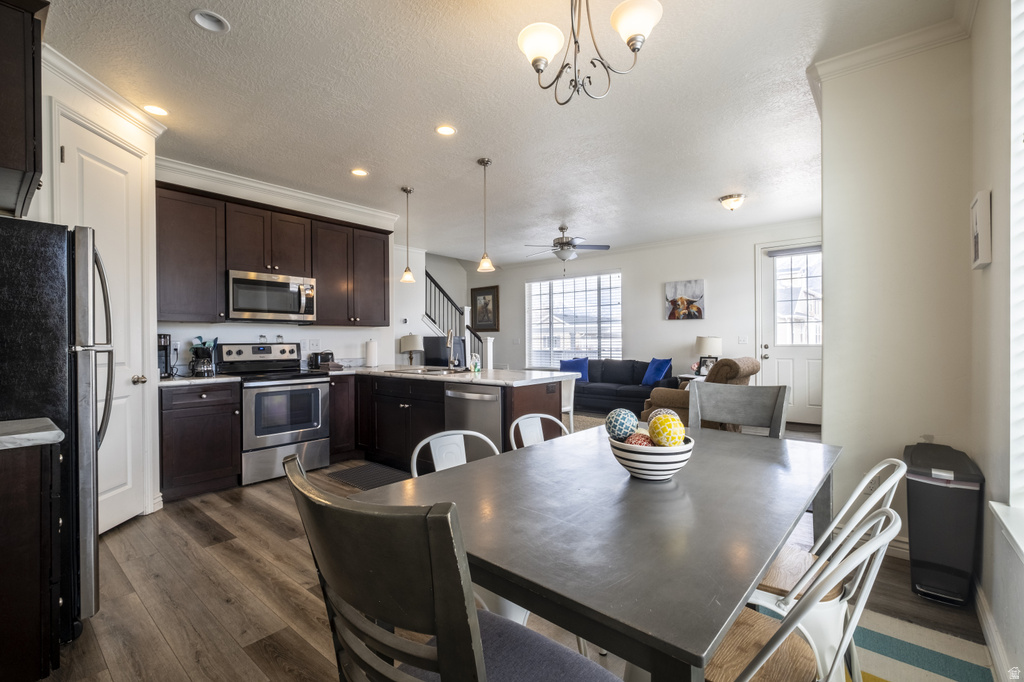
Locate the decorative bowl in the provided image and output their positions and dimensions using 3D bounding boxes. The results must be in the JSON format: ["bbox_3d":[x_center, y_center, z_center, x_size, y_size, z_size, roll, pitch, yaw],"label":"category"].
[{"bbox_3d":[0.442,0.371,1.360,0.260,0.118,0.260,-1,0,0],"label":"decorative bowl"}]

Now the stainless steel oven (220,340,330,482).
[{"bbox_3d":[-2.248,0.604,4.046,0.670,1.200,0.740,0,0,43],"label":"stainless steel oven"}]

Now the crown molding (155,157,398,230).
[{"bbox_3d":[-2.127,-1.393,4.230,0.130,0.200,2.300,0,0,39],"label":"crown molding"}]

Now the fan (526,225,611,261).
[{"bbox_3d":[0.758,-1.402,6.100,1.300,0.500,1.300,0,0,43],"label":"fan"}]

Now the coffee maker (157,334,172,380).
[{"bbox_3d":[-2.930,0.129,3.506,0.250,0.350,0.170,0,0,39],"label":"coffee maker"}]

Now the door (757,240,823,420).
[{"bbox_3d":[3.913,-0.088,5.753,0.920,2.410,0.060,0,0,39],"label":"door"}]

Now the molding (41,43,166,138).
[{"bbox_3d":[-2.561,-1.533,2.717,0.090,0.100,0.930,0,0,-4],"label":"molding"}]

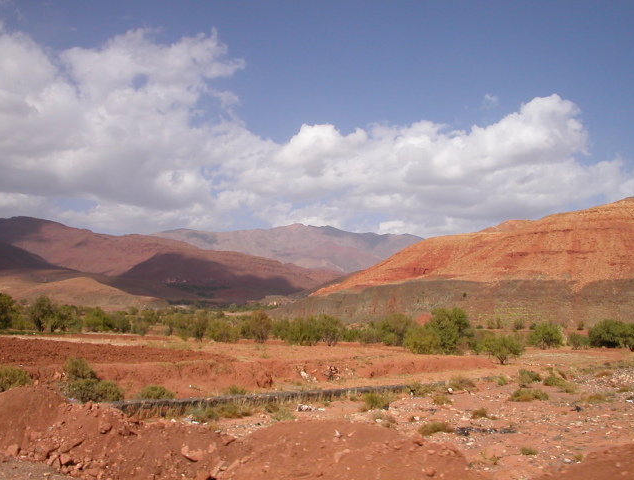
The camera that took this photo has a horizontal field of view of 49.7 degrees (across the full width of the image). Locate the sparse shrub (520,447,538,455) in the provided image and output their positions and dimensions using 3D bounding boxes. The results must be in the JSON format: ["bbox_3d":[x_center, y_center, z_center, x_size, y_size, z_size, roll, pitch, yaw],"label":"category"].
[{"bbox_3d":[5.981,5.939,19.346,0.521,0.176,0.469,0,-5,0],"label":"sparse shrub"}]

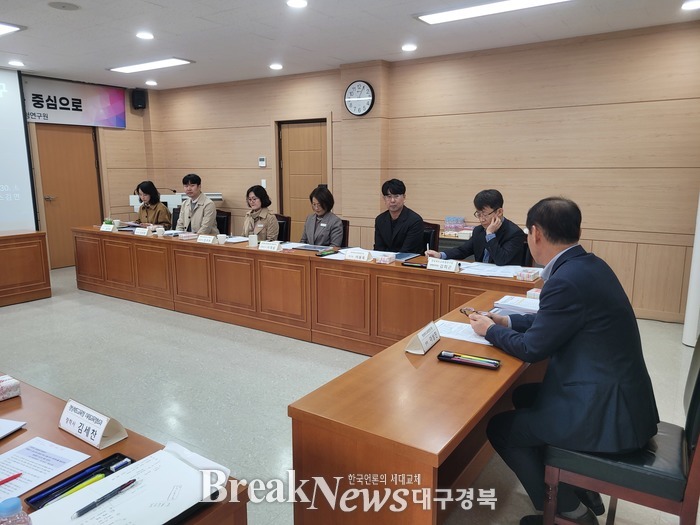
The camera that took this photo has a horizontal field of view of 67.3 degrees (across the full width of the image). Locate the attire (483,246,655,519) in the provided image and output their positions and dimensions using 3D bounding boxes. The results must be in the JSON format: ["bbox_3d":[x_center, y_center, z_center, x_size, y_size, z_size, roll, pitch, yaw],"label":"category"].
[{"bbox_3d":[0.835,0.452,2.031,0.670,1.040,0.520,8,14,39],"label":"attire"}]

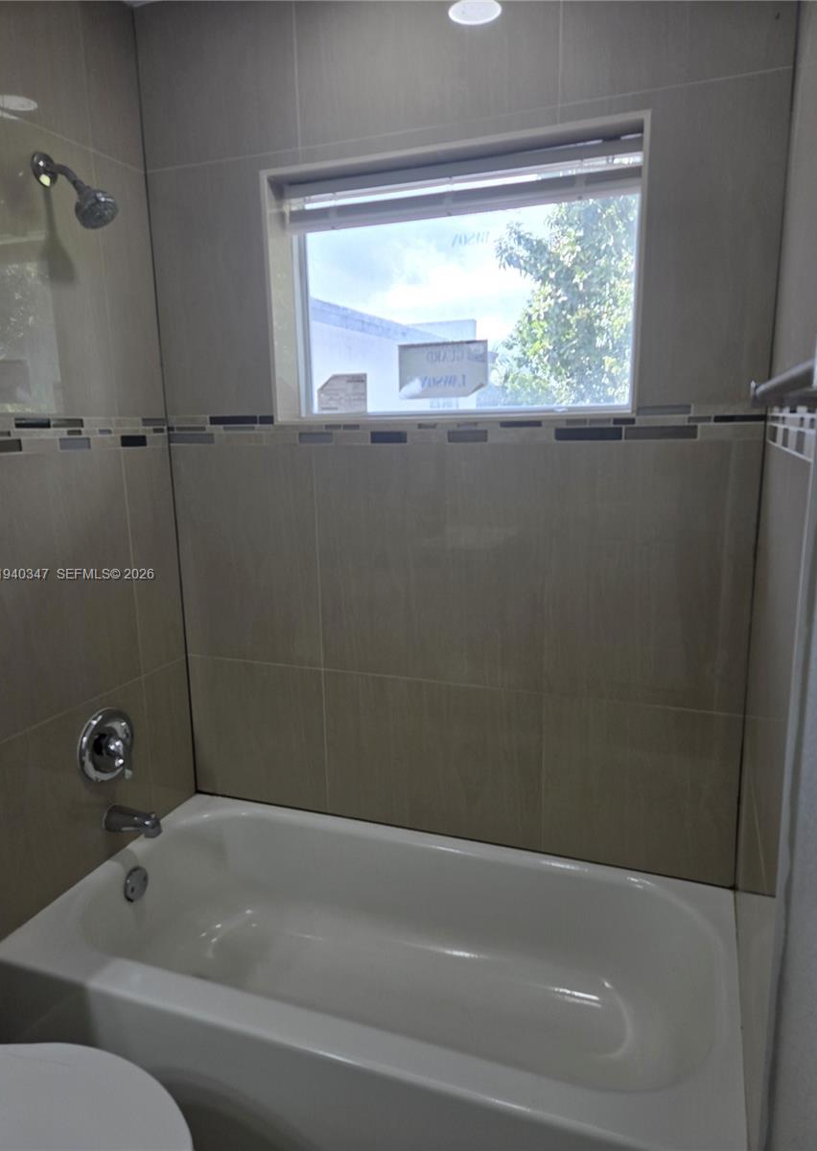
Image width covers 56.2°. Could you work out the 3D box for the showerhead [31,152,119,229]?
[{"bbox_3d":[-0.721,-0.843,1.669,0.177,0.166,0.090,3,12,21],"label":"showerhead"}]

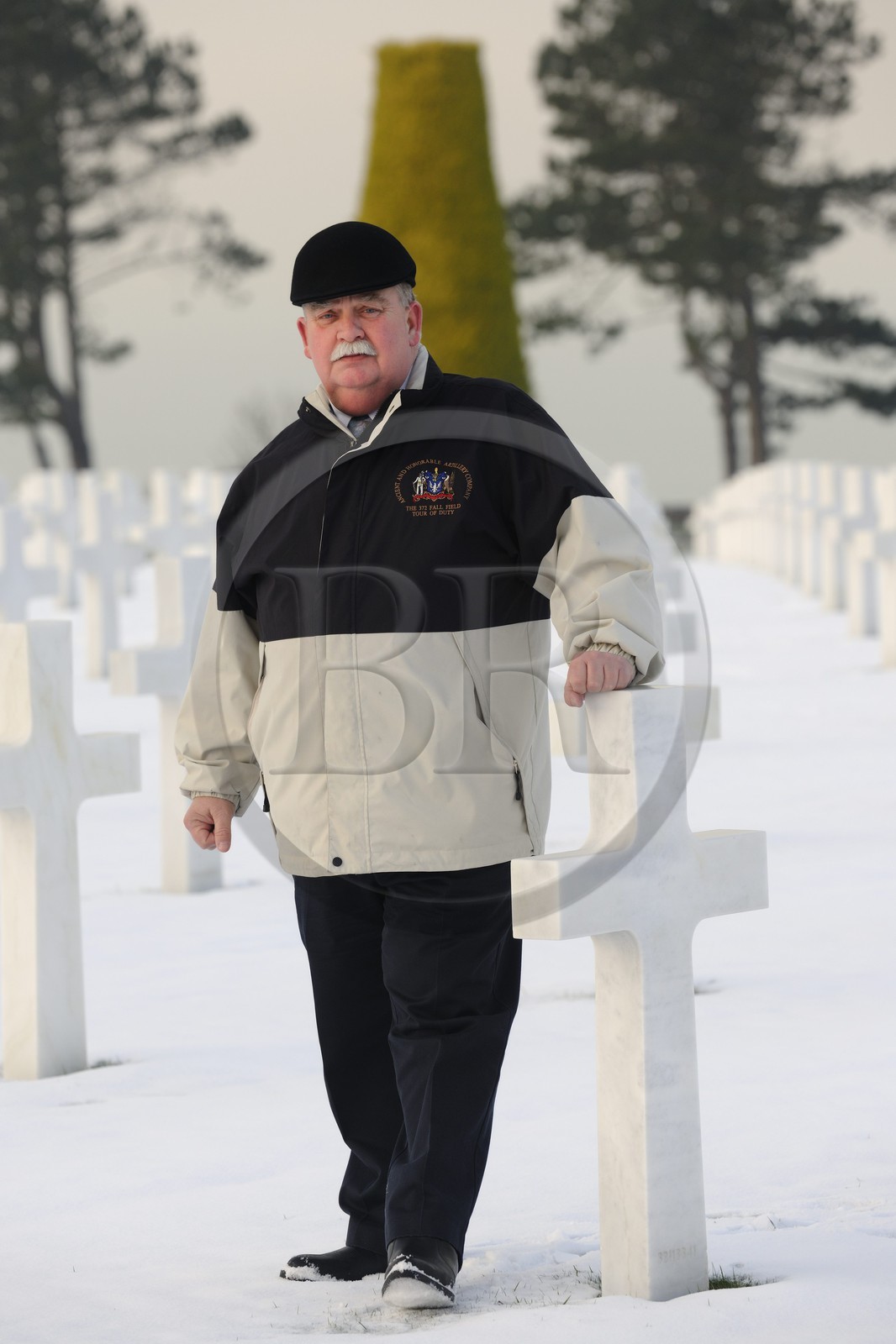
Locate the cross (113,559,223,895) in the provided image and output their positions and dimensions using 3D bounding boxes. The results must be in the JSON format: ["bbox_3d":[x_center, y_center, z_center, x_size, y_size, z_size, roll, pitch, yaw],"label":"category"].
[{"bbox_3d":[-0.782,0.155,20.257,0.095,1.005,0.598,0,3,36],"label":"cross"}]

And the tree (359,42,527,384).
[{"bbox_3d":[-0.159,-3.683,68.000,2.400,5.300,2.400,-2,2,0],"label":"tree"}]

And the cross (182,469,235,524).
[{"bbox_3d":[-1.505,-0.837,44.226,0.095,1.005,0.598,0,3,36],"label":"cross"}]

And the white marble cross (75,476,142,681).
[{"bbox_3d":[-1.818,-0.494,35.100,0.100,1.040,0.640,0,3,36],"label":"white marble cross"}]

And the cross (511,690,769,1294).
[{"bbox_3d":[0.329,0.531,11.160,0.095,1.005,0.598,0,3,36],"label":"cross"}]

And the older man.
[{"bbox_3d":[-0.046,0.152,11.256,0.744,1.799,0.452,-1,3,22],"label":"older man"}]

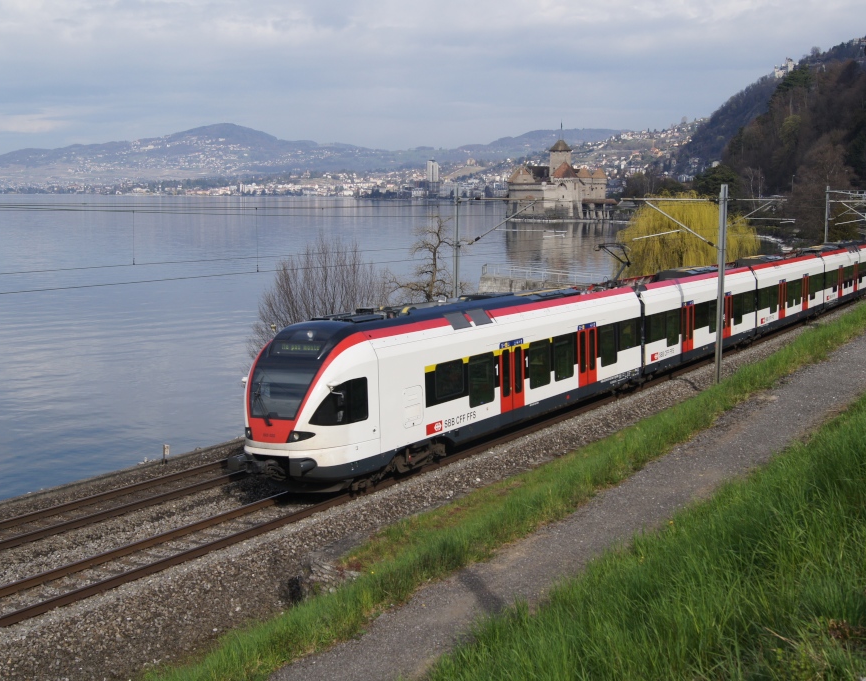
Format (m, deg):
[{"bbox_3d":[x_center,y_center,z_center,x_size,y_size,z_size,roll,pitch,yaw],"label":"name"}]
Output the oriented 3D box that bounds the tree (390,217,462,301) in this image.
[{"bbox_3d":[-0.360,-2.716,66.173,4.400,8.200,4.400,0,7,0],"label":"tree"}]

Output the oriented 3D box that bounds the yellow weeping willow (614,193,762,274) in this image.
[{"bbox_3d":[24.551,-9.529,114.703,13.600,9.700,13.600,0,7,0],"label":"yellow weeping willow"}]

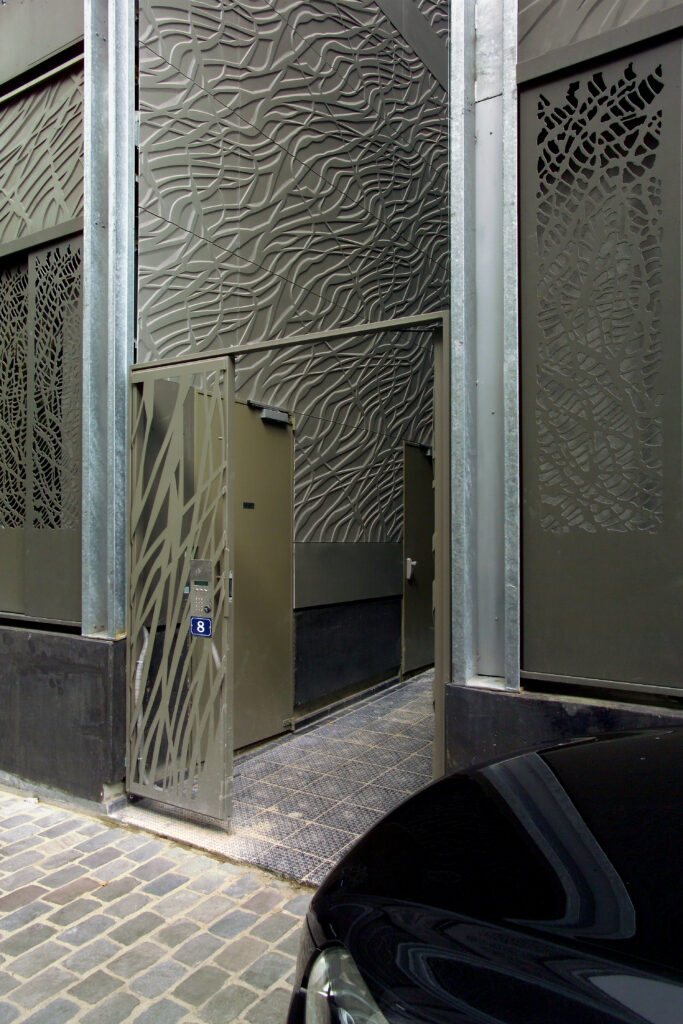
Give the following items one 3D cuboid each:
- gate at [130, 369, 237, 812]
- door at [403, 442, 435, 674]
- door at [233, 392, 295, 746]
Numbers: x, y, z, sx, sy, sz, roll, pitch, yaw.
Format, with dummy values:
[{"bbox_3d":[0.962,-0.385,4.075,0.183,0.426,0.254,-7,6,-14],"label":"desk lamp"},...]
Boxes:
[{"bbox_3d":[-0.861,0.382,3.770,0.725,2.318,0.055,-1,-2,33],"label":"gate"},{"bbox_3d":[0.794,0.431,6.910,0.055,2.130,0.868,-1,-2,33],"label":"door"},{"bbox_3d":[-0.627,0.408,4.697,0.055,2.256,0.977,-1,-2,33],"label":"door"}]

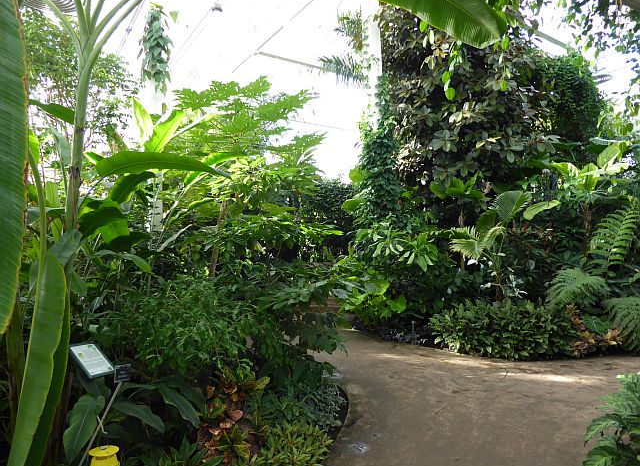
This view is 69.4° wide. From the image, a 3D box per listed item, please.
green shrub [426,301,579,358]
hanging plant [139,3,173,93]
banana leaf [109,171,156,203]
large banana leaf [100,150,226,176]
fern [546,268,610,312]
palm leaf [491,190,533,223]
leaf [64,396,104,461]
[{"bbox_3d":[2.474,1.309,6.300,1.950,0.820,0.950,-2,-2,15],"label":"green shrub"},{"bbox_3d":[-3.132,-3.513,8.800,0.620,1.700,0.600,-1,-2,-11],"label":"hanging plant"},{"bbox_3d":[-1.582,-0.384,3.900,0.420,0.280,0.280,-1,-2,-11],"label":"banana leaf"},{"bbox_3d":[-1.303,-0.563,3.800,1.070,0.220,0.330,-2,-2,-6],"label":"large banana leaf"},{"bbox_3d":[3.691,0.793,6.600,0.920,0.600,0.750,-2,-2,21],"label":"fern"},{"bbox_3d":[2.915,-0.416,7.000,0.600,0.480,0.300,-2,-2,18],"label":"palm leaf"},{"bbox_3d":[-1.407,1.163,2.750,0.260,0.400,0.170,-1,-2,-20],"label":"leaf"}]

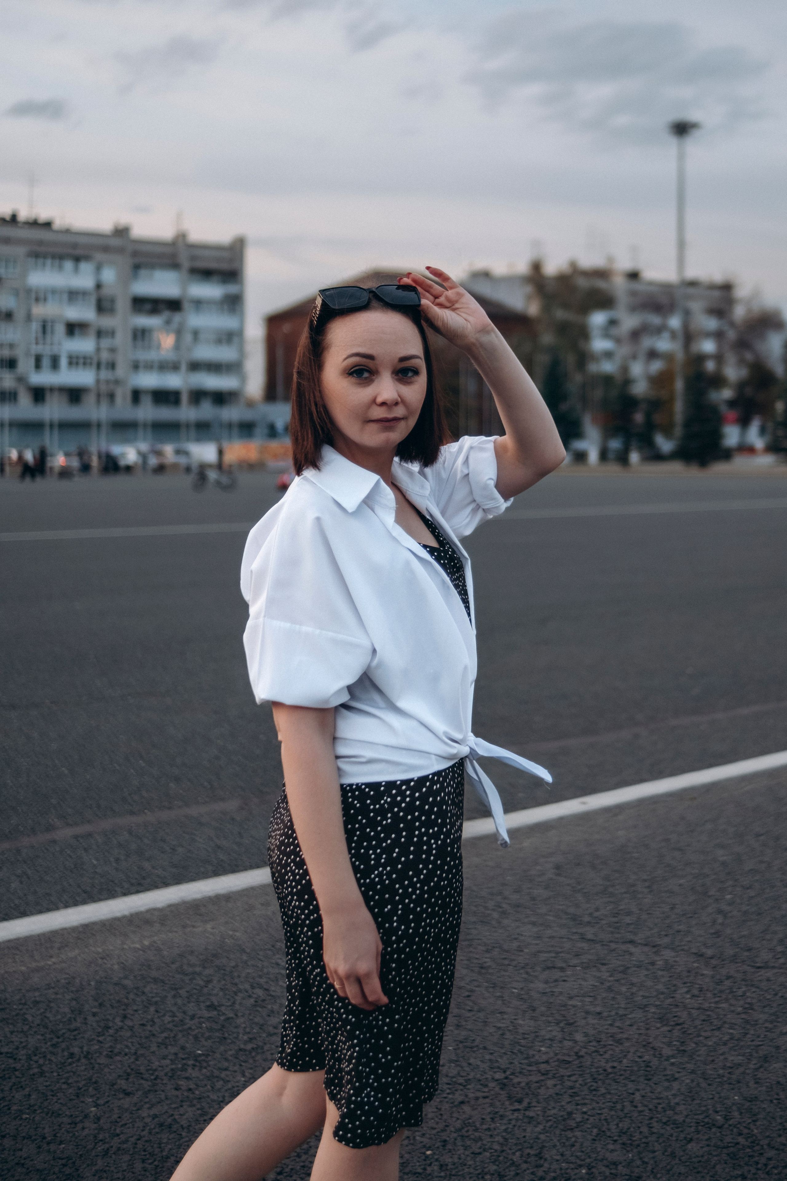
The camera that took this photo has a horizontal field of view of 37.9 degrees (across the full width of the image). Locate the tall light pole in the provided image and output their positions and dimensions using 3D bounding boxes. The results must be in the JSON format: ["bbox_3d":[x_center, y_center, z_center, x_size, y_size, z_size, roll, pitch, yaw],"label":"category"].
[{"bbox_3d":[23.250,-23.760,92.810,2.500,27.330,2.500,0,7,0],"label":"tall light pole"}]

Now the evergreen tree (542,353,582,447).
[{"bbox_3d":[12.510,-13.820,87.980,3.900,8.760,3.900,0,7,0],"label":"evergreen tree"}]

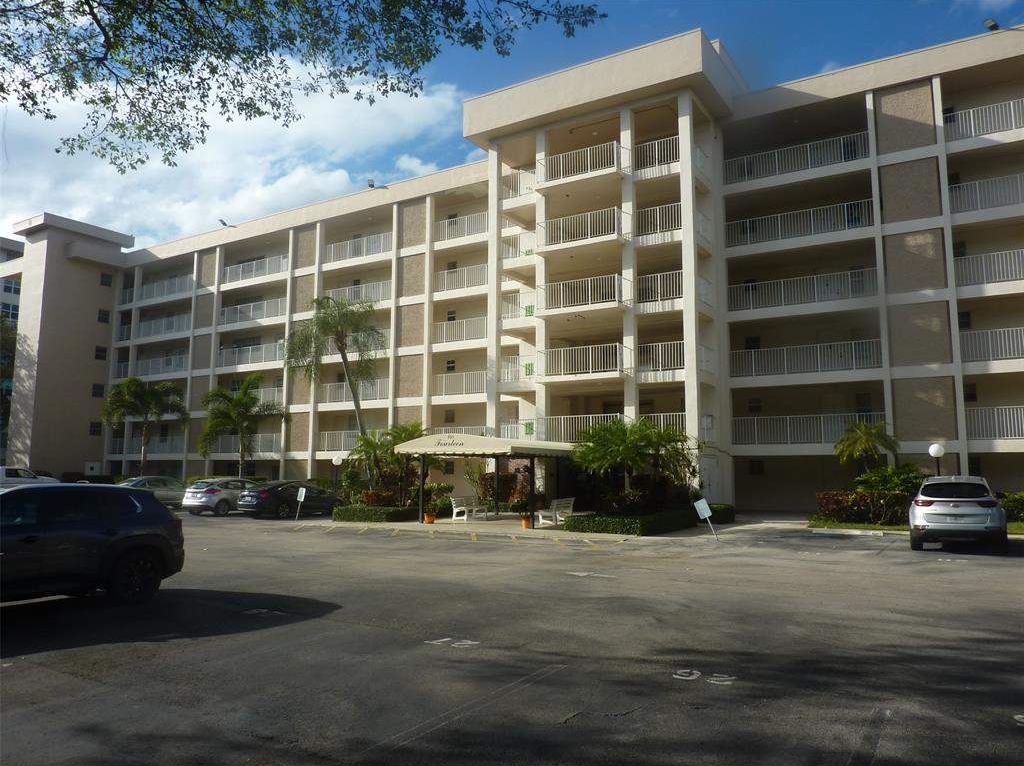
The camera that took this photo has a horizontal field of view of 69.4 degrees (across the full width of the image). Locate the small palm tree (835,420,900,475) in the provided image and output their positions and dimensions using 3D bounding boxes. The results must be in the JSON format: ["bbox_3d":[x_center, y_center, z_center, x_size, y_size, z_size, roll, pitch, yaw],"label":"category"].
[{"bbox_3d":[11.975,2.936,24.814,2.000,3.350,2.000,-3,-8,25],"label":"small palm tree"}]

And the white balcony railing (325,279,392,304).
[{"bbox_3d":[-8.389,-4.780,40.504,5.310,1.080,0.100,-4,-8,31],"label":"white balcony railing"}]

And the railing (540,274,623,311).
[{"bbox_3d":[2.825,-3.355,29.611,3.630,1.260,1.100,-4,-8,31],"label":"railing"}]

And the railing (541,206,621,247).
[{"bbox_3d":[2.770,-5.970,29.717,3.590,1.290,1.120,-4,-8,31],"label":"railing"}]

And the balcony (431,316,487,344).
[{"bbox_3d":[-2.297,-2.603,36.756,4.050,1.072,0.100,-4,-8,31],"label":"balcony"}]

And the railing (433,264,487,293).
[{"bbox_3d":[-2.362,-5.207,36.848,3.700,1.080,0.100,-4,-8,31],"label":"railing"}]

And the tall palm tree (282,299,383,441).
[{"bbox_3d":[-7.102,0.817,29.311,3.890,8.590,3.890,2,-7,-14],"label":"tall palm tree"}]

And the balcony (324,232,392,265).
[{"bbox_3d":[-8.509,-7.468,41.177,5.350,1.092,0.100,-4,-8,31],"label":"balcony"}]

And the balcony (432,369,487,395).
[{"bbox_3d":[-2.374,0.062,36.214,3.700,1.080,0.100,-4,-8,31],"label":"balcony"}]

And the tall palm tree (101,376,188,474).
[{"bbox_3d":[-21.983,3.210,44.071,4.710,7.260,4.710,4,-8,-26],"label":"tall palm tree"}]

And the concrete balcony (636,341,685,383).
[{"bbox_3d":[5.881,-0.698,28.266,1.900,1.460,1.000,-4,-8,31],"label":"concrete balcony"}]

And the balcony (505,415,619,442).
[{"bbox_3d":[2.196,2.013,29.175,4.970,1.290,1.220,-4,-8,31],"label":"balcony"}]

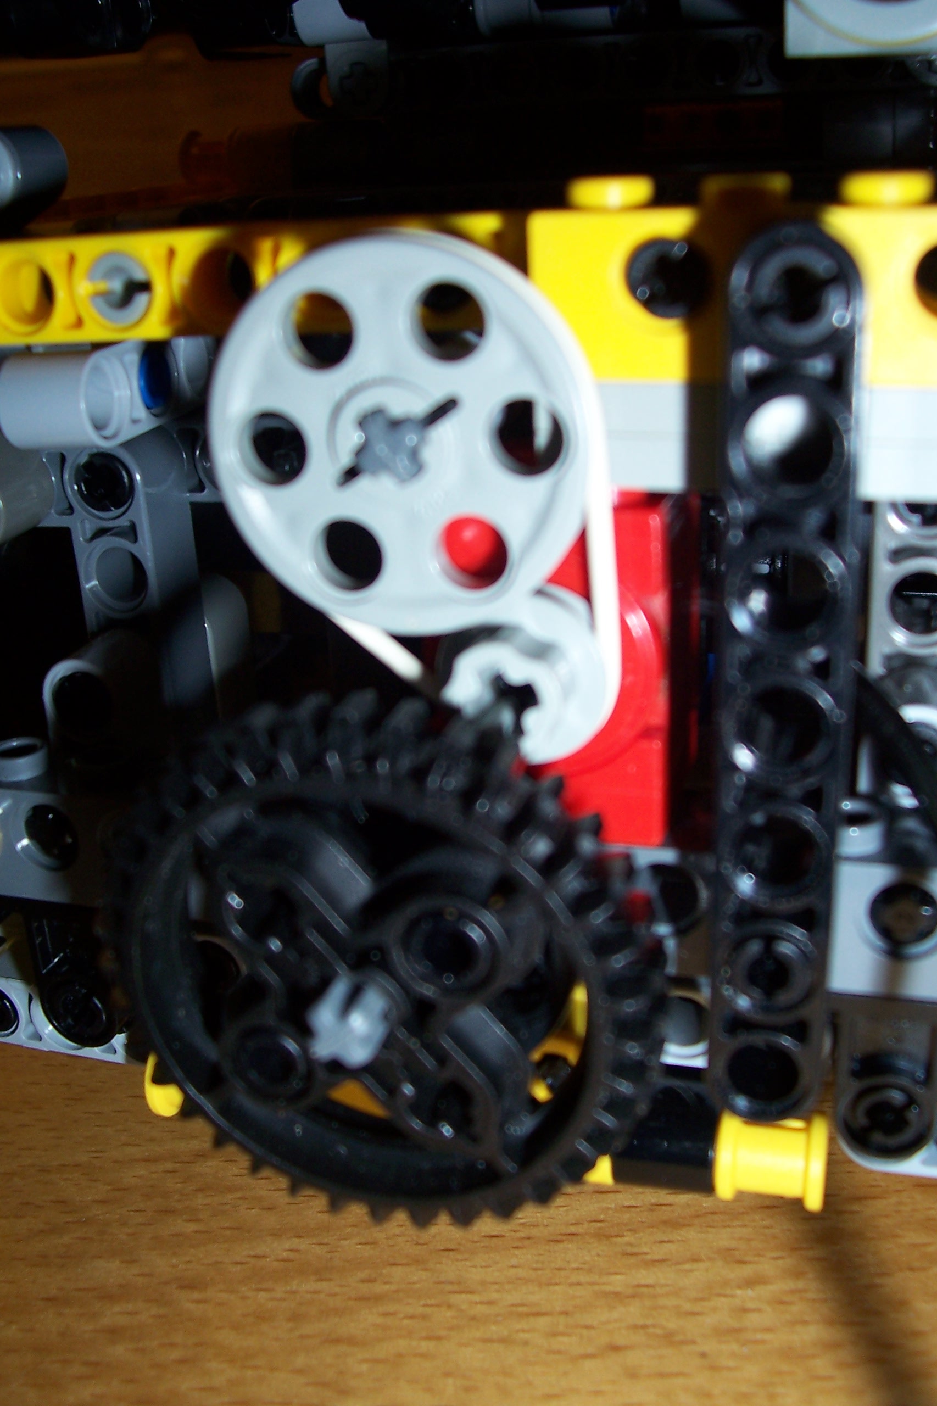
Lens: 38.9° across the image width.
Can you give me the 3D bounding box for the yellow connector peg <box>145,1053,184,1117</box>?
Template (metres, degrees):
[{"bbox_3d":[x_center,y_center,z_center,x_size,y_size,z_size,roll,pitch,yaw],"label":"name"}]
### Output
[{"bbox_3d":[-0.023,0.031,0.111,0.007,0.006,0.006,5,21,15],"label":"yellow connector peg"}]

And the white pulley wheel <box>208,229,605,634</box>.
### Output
[{"bbox_3d":[-0.004,-0.016,0.082,0.024,0.024,0.004,5,21,15],"label":"white pulley wheel"}]

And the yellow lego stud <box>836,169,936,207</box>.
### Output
[{"bbox_3d":[0.023,-0.028,0.073,0.005,0.002,0.005,3,22,15],"label":"yellow lego stud"}]

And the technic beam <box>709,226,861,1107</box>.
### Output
[{"bbox_3d":[0.019,0.000,0.080,0.007,0.055,0.008,3,20,16],"label":"technic beam"}]

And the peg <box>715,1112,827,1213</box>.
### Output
[{"bbox_3d":[0.023,0.035,0.100,0.008,0.007,0.007,5,21,15],"label":"peg"}]

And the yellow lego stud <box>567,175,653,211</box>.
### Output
[{"bbox_3d":[0.008,-0.030,0.077,0.005,0.002,0.005,3,22,15],"label":"yellow lego stud"}]

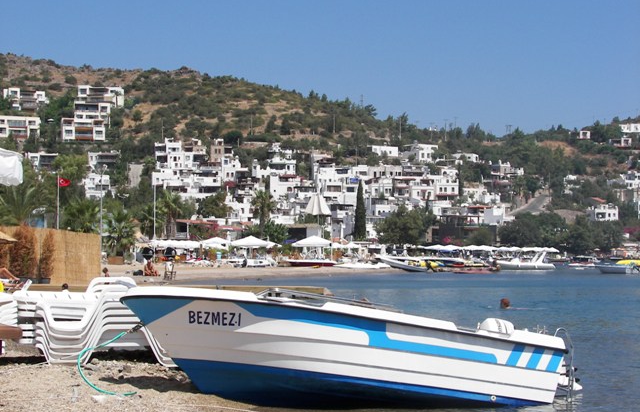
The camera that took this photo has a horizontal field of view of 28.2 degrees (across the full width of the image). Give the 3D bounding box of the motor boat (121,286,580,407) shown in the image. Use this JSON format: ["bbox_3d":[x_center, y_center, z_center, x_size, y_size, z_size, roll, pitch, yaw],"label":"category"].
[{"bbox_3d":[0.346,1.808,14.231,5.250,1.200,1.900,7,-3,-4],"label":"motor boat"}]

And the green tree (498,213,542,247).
[{"bbox_3d":[29.076,4.061,185.000,6.300,6.200,6.300,0,-2,0],"label":"green tree"}]

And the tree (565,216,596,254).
[{"bbox_3d":[38.798,4.617,190.000,4.900,6.000,4.900,0,-2,0],"label":"tree"}]

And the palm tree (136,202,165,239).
[{"bbox_3d":[-14.881,2.063,112.000,2.600,4.700,2.600,0,-2,0],"label":"palm tree"}]

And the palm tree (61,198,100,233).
[{"bbox_3d":[-17.460,1.786,93.000,3.000,4.700,3.000,0,-2,0],"label":"palm tree"}]

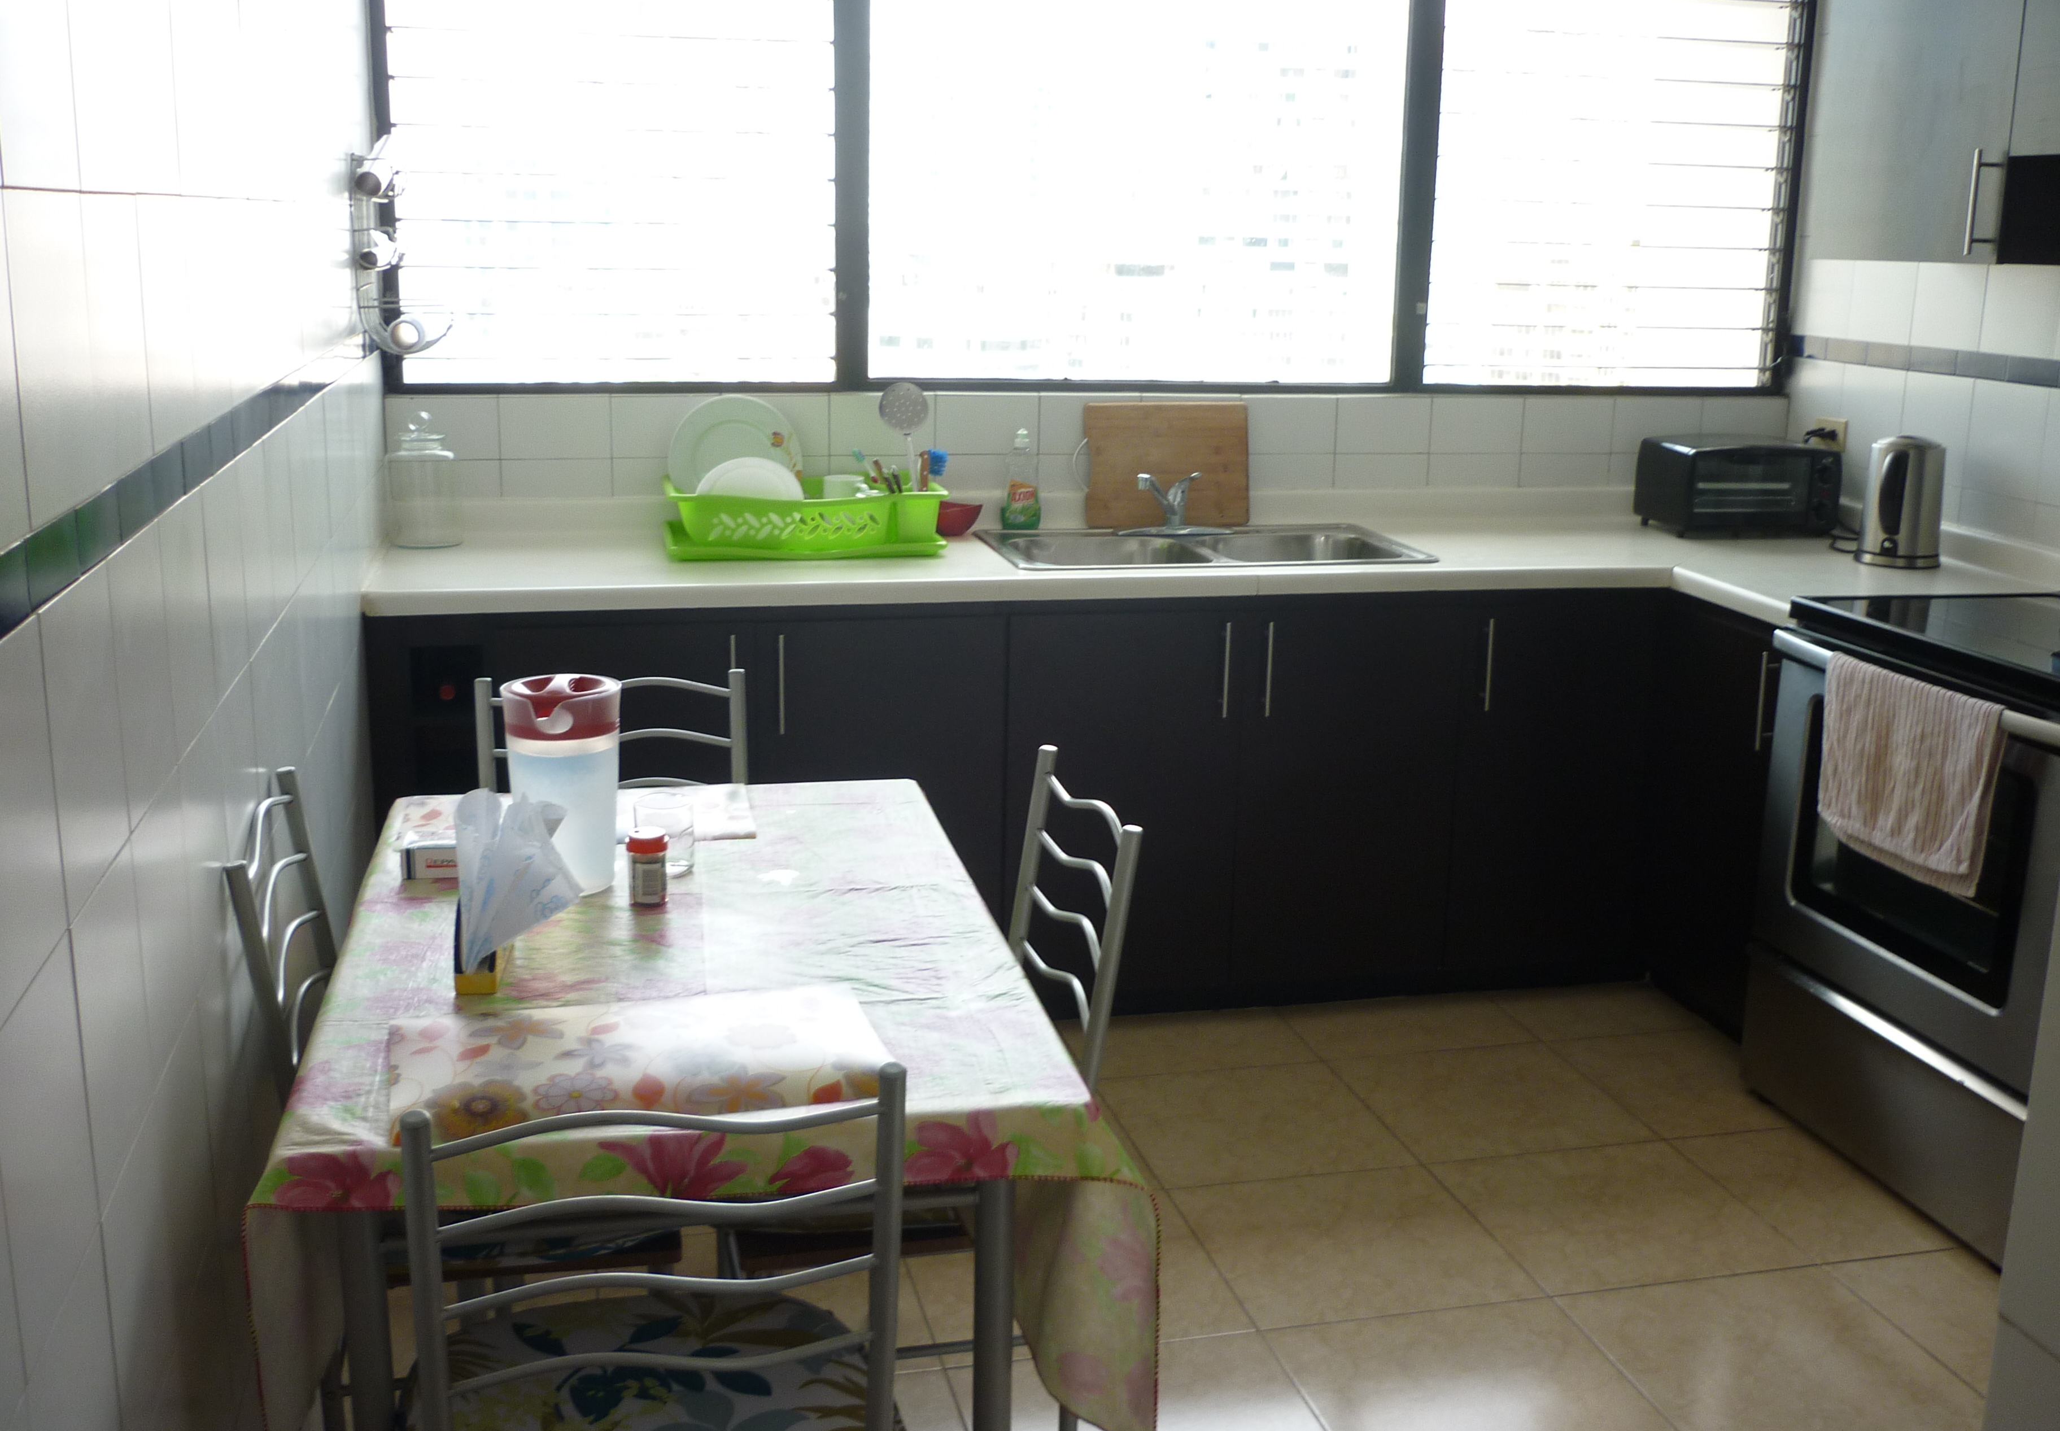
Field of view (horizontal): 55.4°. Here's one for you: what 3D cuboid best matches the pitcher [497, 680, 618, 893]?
[{"bbox_3d":[-0.531,0.077,2.236,0.132,0.225,0.136,1,14,0],"label":"pitcher"}]

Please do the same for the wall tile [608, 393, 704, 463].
[{"bbox_3d":[-0.724,-0.573,3.914,0.210,0.117,0.010,-2,14,-13],"label":"wall tile"}]

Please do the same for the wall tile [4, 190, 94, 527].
[{"bbox_3d":[-0.684,-0.254,1.372,0.010,0.220,0.226,-2,14,-13],"label":"wall tile"}]

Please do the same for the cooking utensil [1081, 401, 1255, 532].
[{"bbox_3d":[0.287,-0.525,4.123,0.369,0.258,0.020,-2,5,-13],"label":"cooking utensil"}]

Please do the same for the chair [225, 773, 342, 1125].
[{"bbox_3d":[-0.639,0.508,2.282,0.448,0.847,0.423,-2,14,-13],"label":"chair"}]

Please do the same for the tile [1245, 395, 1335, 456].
[{"bbox_3d":[0.577,-0.645,4.367,0.218,0.126,0.010,-2,14,-12],"label":"tile"}]

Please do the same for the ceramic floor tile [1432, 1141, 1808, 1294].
[{"bbox_3d":[0.930,0.796,3.131,0.452,0.010,0.440,-2,14,-14],"label":"ceramic floor tile"}]

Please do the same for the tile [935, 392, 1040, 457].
[{"bbox_3d":[-0.089,-0.602,4.071,0.217,0.127,0.010,-2,14,-13],"label":"tile"}]

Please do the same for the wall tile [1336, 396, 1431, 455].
[{"bbox_3d":[0.774,-0.634,4.300,0.222,0.127,0.010,-2,14,-14],"label":"wall tile"}]

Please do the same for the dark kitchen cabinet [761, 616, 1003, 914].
[{"bbox_3d":[-0.328,0.123,3.824,0.453,0.750,0.540,-2,14,-13],"label":"dark kitchen cabinet"}]

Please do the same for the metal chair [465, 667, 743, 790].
[{"bbox_3d":[-0.570,0.421,2.764,0.400,0.885,0.460,-2,14,-12],"label":"metal chair"}]

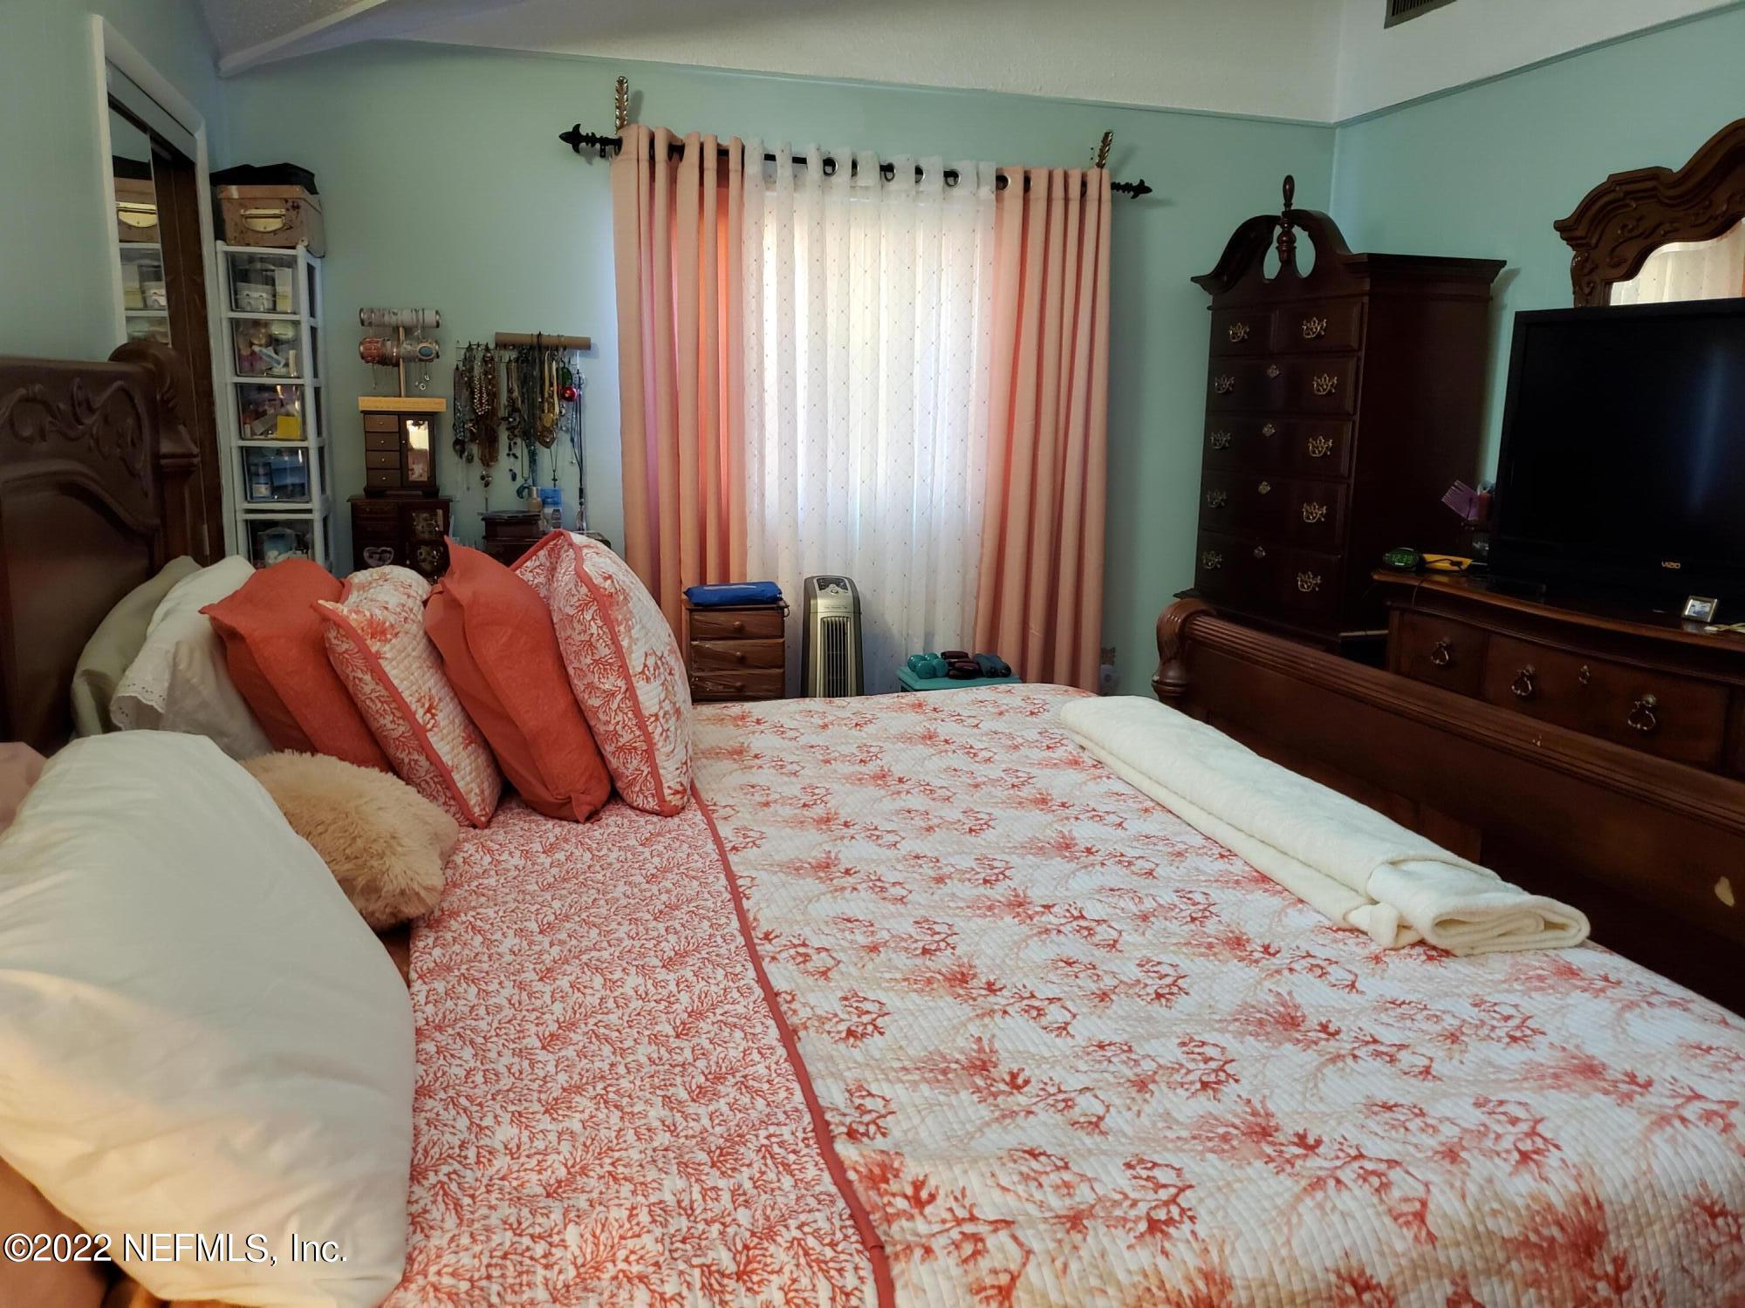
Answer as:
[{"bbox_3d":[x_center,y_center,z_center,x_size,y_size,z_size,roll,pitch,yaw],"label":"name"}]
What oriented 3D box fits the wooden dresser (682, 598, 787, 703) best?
[{"bbox_3d":[-0.454,0.210,4.300,0.300,0.760,0.280,-2,12,-16],"label":"wooden dresser"}]

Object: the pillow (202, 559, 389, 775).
[{"bbox_3d":[-0.982,0.054,2.343,0.170,0.460,0.610,-33,18,-8],"label":"pillow"}]

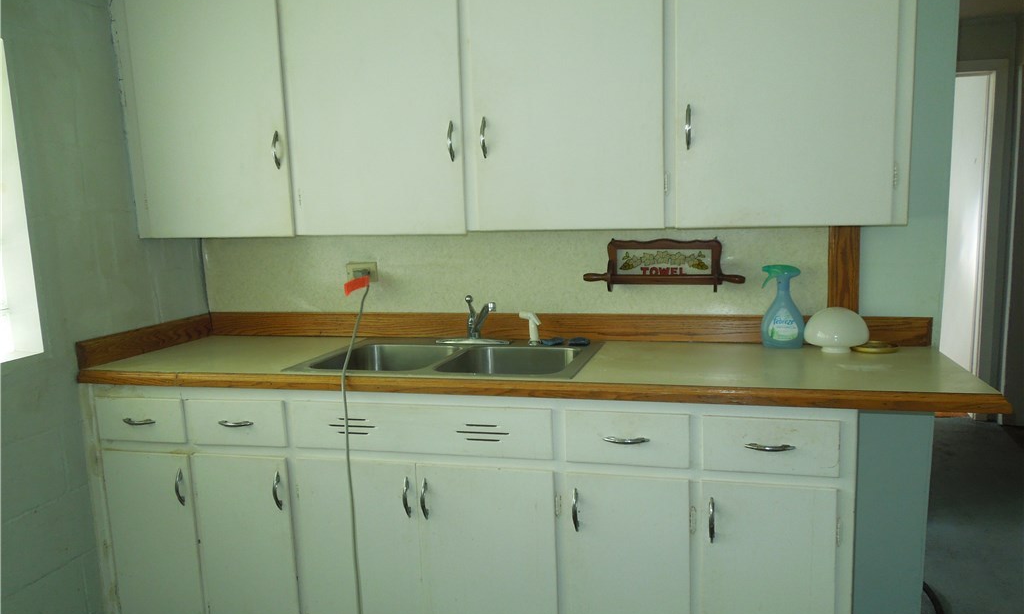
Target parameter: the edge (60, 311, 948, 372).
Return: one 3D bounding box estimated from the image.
[{"bbox_3d":[-0.022,0.111,2.197,2.456,0.089,0.623,0,8,14],"label":"edge"}]

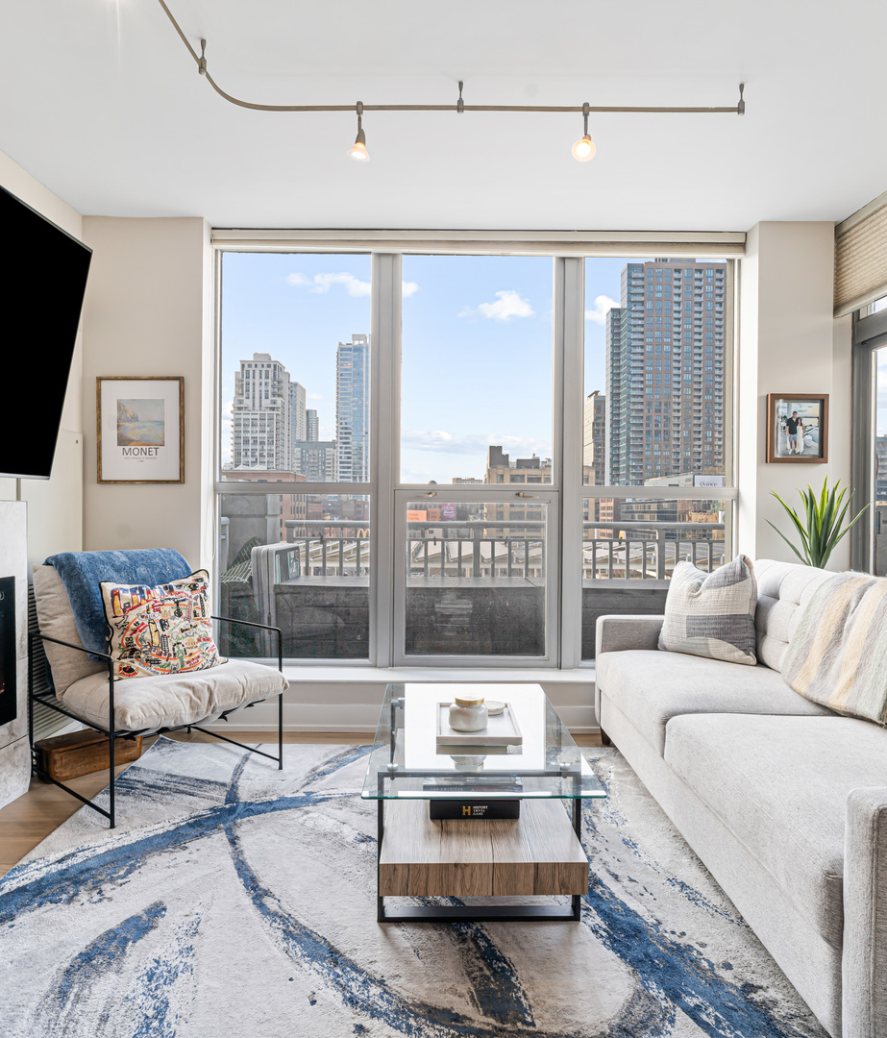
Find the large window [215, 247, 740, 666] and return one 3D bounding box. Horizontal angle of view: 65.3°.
[{"bbox_3d":[0.182,-0.331,3.804,2.859,2.277,0.100,0,1,0],"label":"large window"}]

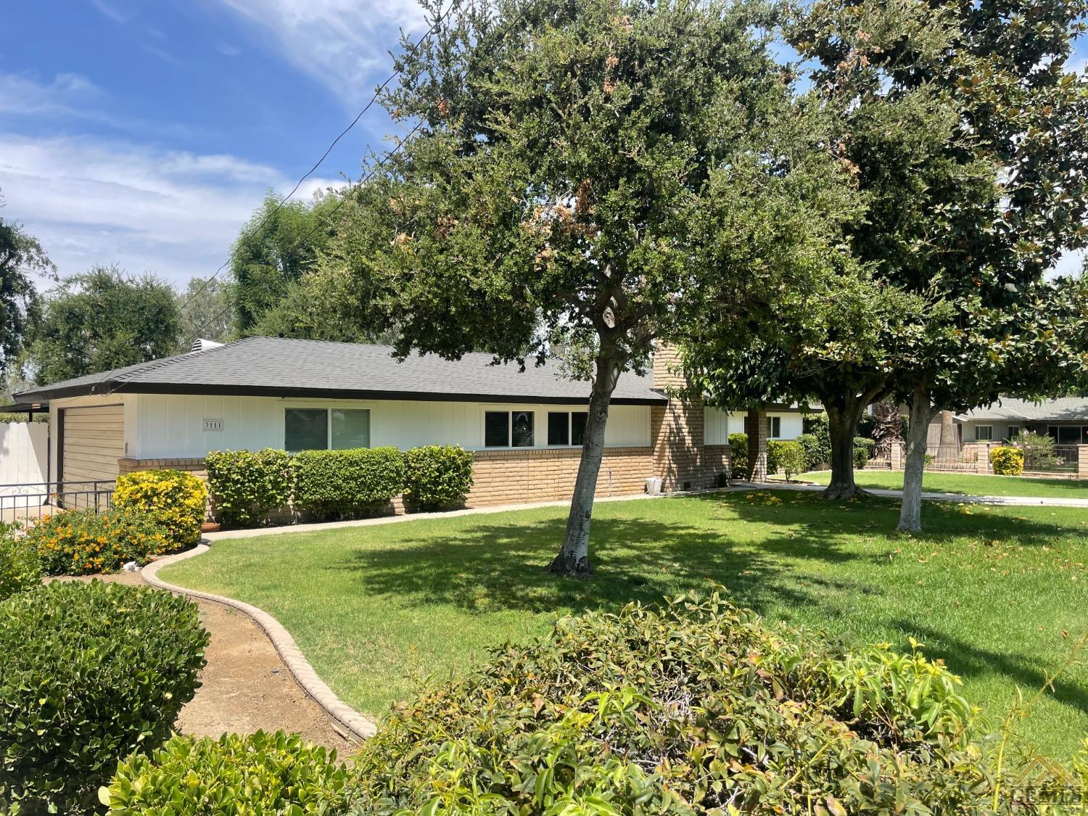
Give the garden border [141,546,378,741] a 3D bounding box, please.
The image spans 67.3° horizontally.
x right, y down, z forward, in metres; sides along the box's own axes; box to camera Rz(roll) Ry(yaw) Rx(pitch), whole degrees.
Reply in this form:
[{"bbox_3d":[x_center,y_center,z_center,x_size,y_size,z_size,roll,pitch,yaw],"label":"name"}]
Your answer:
[{"bbox_3d":[-3.498,1.943,8.435,0.950,0.130,8.860,1,-1,-29],"label":"garden border"}]

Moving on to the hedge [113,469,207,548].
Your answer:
[{"bbox_3d":[-5.902,1.519,12.608,1.280,1.150,1.180,1,-2,-42],"label":"hedge"}]

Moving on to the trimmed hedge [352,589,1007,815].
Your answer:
[{"bbox_3d":[0.420,1.360,2.800,2.100,1.000,2.000,0,-1,0],"label":"trimmed hedge"}]

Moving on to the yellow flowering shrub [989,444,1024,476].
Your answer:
[{"bbox_3d":[17.191,1.938,30.310,1.080,1.050,1.120,1,-2,-42],"label":"yellow flowering shrub"}]

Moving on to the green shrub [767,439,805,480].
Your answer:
[{"bbox_3d":[7.932,1.723,26.632,1.150,1.330,1.150,1,-2,-42],"label":"green shrub"}]

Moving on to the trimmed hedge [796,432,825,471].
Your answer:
[{"bbox_3d":[10.957,1.785,33.512,1.250,1.500,1.200,1,-2,-42],"label":"trimmed hedge"}]

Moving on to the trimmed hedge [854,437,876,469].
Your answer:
[{"bbox_3d":[13.541,1.869,34.685,1.000,1.380,1.050,1,-2,-42],"label":"trimmed hedge"}]

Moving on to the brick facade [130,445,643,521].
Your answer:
[{"bbox_3d":[-1.997,1.568,17.574,13.000,1.260,0.260,1,-2,-42],"label":"brick facade"}]

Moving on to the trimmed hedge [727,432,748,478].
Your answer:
[{"bbox_3d":[6.793,1.671,28.601,0.850,1.520,0.850,1,-2,-42],"label":"trimmed hedge"}]

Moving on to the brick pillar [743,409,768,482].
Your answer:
[{"bbox_3d":[6.560,1.170,25.100,0.400,2.270,0.400,1,-2,-41],"label":"brick pillar"}]

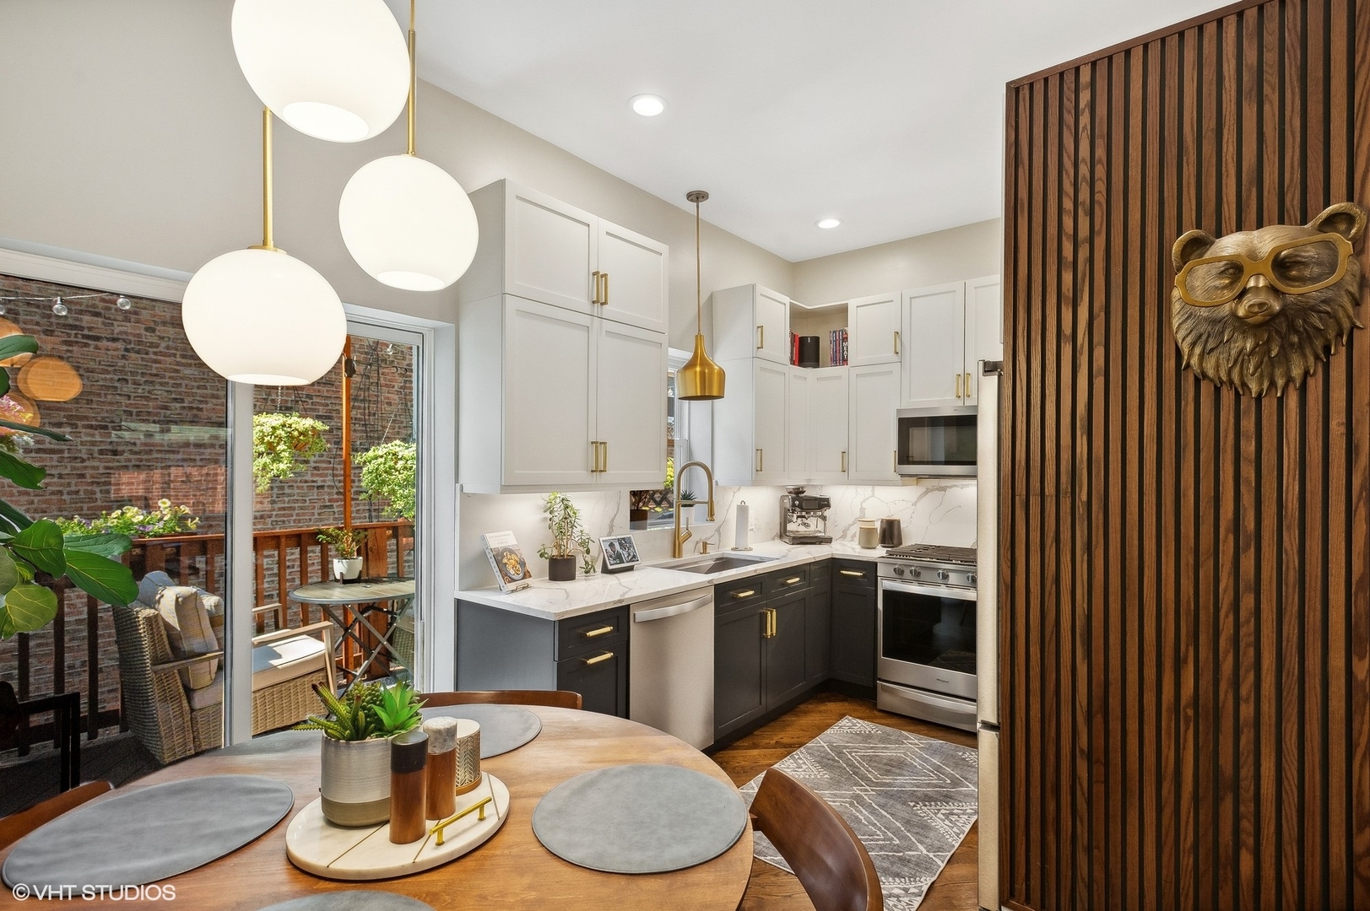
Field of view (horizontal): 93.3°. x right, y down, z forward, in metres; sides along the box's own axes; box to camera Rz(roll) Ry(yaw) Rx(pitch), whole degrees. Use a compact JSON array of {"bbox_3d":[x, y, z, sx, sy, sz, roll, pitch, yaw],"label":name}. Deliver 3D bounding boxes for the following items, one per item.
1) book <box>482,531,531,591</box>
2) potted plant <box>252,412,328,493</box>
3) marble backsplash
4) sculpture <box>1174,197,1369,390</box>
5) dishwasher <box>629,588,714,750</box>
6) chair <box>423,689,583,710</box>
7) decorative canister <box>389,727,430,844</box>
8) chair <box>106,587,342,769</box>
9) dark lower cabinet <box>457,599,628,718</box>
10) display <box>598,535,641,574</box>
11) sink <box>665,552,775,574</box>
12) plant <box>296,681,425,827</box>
[{"bbox_3d":[-0.766,0.457,2.809,0.026,0.256,0.200,-27,-9,16],"label":"book"},{"bbox_3d":[-2.381,-0.022,3.850,0.500,0.485,0.470,1,-1,-32],"label":"potted plant"},{"bbox_3d":[0.561,0.376,3.347,1.650,0.456,2.845,0,-1,39],"label":"marble backsplash"},{"bbox_3d":[1.398,-0.369,1.563,0.355,0.447,0.180,0,-1,39],"label":"sculpture"},{"bbox_3d":[-0.256,1.049,3.094,0.610,0.844,0.603,0,-1,39],"label":"dishwasher"},{"bbox_3d":[-0.558,1.102,1.750,0.510,0.765,0.520,1,-1,-11],"label":"chair"},{"bbox_3d":[-0.519,0.625,1.219,0.065,0.178,0.065,0,-1,39],"label":"decorative canister"},{"bbox_3d":[-2.530,1.085,3.565,0.710,0.820,0.870,0,-1,39],"label":"chair"},{"bbox_3d":[-0.605,1.053,2.714,0.645,0.880,0.385,0,-1,39],"label":"dark lower cabinet"},{"bbox_3d":[-0.337,0.502,3.294,0.105,0.183,0.240,0,-1,39],"label":"display"},{"bbox_3d":[0.177,0.729,3.641,0.420,0.230,0.760,0,-1,39],"label":"sink"},{"bbox_3d":[-0.662,0.591,1.311,0.235,0.245,0.205,1,-1,-26],"label":"plant"}]

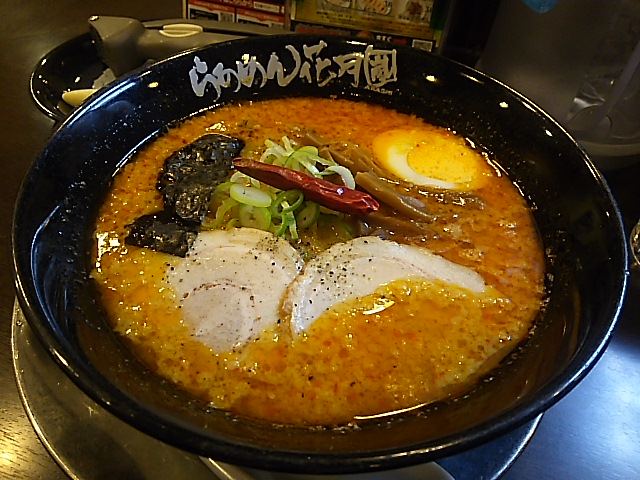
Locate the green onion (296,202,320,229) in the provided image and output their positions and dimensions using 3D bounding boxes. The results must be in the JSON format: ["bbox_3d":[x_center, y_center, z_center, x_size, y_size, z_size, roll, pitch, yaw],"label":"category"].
[{"bbox_3d":[-0.004,-0.009,0.212,0.009,0.003,0.011,31,80,44],"label":"green onion"}]

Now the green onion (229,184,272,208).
[{"bbox_3d":[-0.026,-0.017,0.211,0.016,0.003,0.009,17,42,13],"label":"green onion"}]

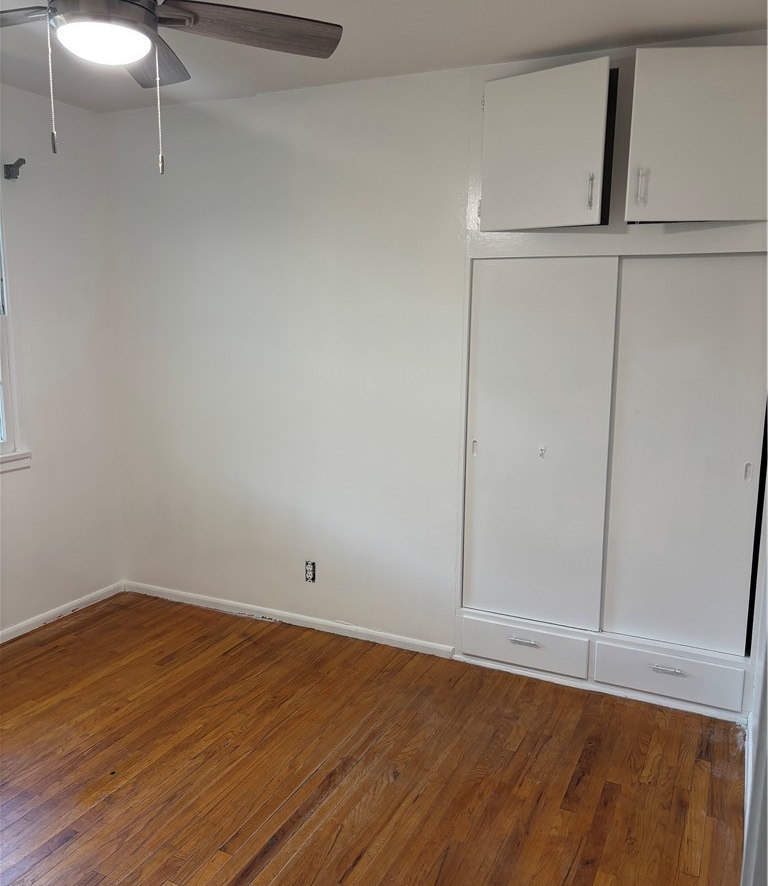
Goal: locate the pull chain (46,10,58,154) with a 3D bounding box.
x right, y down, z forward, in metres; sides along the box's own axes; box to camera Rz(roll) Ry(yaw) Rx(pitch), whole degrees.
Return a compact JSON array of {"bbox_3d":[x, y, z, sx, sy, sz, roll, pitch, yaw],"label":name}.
[{"bbox_3d":[-0.732,-0.793,1.696,0.010,0.298,0.010,5,11,24],"label":"pull chain"}]

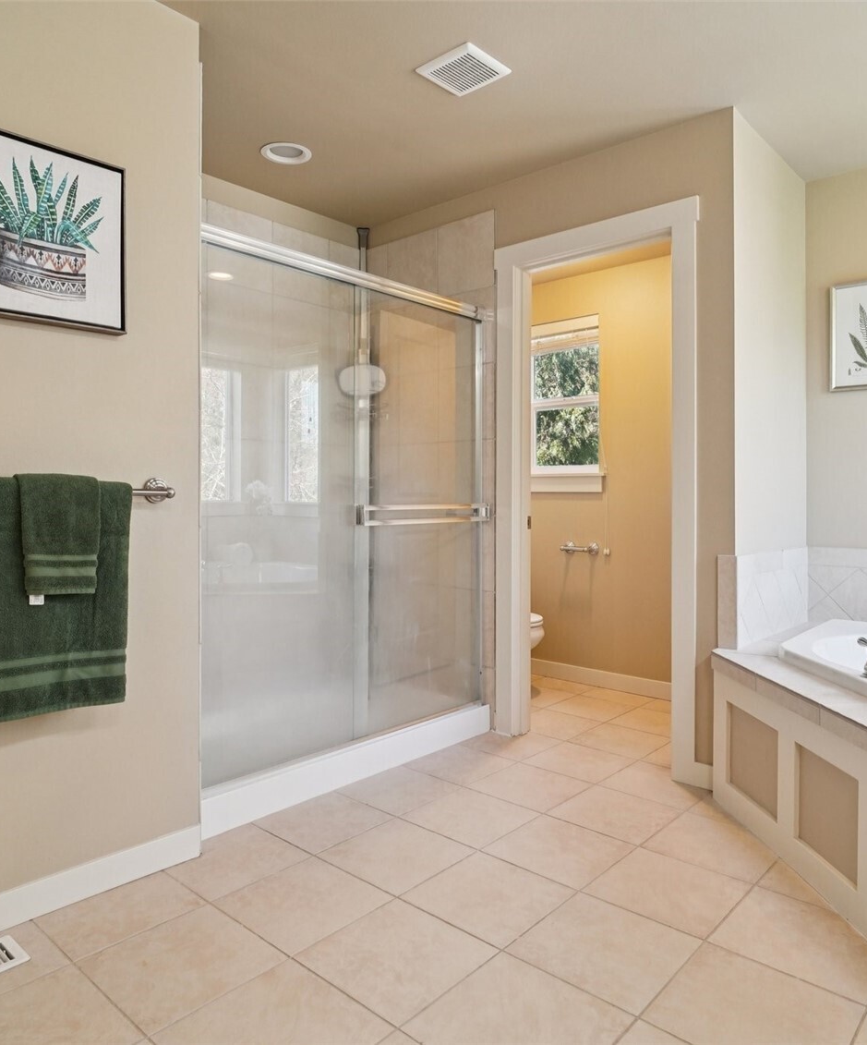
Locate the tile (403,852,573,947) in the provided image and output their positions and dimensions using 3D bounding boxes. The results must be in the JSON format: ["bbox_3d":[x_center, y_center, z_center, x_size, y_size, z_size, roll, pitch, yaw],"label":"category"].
[{"bbox_3d":[0.145,0.972,1.815,0.328,0.010,0.335,0,0,42],"label":"tile"}]

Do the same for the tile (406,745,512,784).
[{"bbox_3d":[0.105,1.006,2.889,0.326,0.010,0.336,0,0,42],"label":"tile"}]

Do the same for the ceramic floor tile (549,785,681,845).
[{"bbox_3d":[0.605,0.972,2.323,0.328,0.010,0.335,0,0,42],"label":"ceramic floor tile"}]

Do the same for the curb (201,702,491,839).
[{"bbox_3d":[-0.279,0.944,2.810,0.116,0.122,1.471,0,0,42],"label":"curb"}]

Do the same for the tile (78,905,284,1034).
[{"bbox_3d":[-0.571,1.004,1.592,0.338,0.010,0.338,0,1,42],"label":"tile"}]

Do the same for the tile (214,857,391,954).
[{"bbox_3d":[-0.351,1.029,1.891,0.336,0.010,0.336,0,0,42],"label":"tile"}]

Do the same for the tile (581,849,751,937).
[{"bbox_3d":[0.639,1.000,1.896,0.338,0.010,0.338,0,1,42],"label":"tile"}]

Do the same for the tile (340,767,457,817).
[{"bbox_3d":[-0.137,1.014,2.633,0.326,0.010,0.336,0,0,42],"label":"tile"}]

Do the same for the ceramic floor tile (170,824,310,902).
[{"bbox_3d":[-0.577,0.972,2.009,0.328,0.010,0.335,0,0,42],"label":"ceramic floor tile"}]

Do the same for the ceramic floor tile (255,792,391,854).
[{"bbox_3d":[-0.349,0.972,2.262,0.328,0.010,0.335,0,0,42],"label":"ceramic floor tile"}]

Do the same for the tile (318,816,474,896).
[{"bbox_3d":[-0.113,1.025,2.149,0.336,0.010,0.336,0,0,42],"label":"tile"}]

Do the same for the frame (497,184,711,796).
[{"bbox_3d":[0.677,-0.125,2.937,0.910,2.184,0.150,0,0,40],"label":"frame"}]

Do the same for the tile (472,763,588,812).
[{"bbox_3d":[0.364,0.994,2.615,0.338,0.010,0.338,0,1,42],"label":"tile"}]

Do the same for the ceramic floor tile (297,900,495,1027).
[{"bbox_3d":[-0.081,0.972,1.563,0.328,0.010,0.335,0,0,42],"label":"ceramic floor tile"}]

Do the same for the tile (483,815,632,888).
[{"bbox_3d":[0.384,0.998,2.122,0.338,0.010,0.338,0,1,42],"label":"tile"}]

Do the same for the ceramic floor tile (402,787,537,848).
[{"bbox_3d":[0.126,0.997,2.354,0.338,0.010,0.338,0,1,42],"label":"ceramic floor tile"}]

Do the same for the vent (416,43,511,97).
[{"bbox_3d":[0.101,-1.480,2.285,0.217,0.020,0.217,0,1,42],"label":"vent"}]

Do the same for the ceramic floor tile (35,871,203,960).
[{"bbox_3d":[-0.813,1.026,1.827,0.240,0.010,0.336,0,0,42],"label":"ceramic floor tile"}]

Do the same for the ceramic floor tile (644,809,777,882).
[{"bbox_3d":[0.852,0.972,2.099,0.328,0.010,0.335,0,0,42],"label":"ceramic floor tile"}]

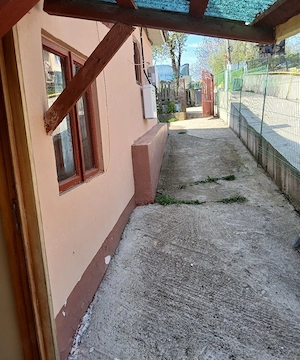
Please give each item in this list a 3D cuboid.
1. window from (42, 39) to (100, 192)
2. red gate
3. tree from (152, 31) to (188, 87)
[{"bbox_3d":[-0.593,-0.478,2.326,0.090,0.977,0.960,-2,11,8],"label":"window"},{"bbox_3d":[1.852,-2.754,9.620,0.070,1.410,1.060,3,12,29],"label":"red gate"},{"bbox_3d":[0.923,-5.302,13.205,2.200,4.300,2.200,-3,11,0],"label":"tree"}]

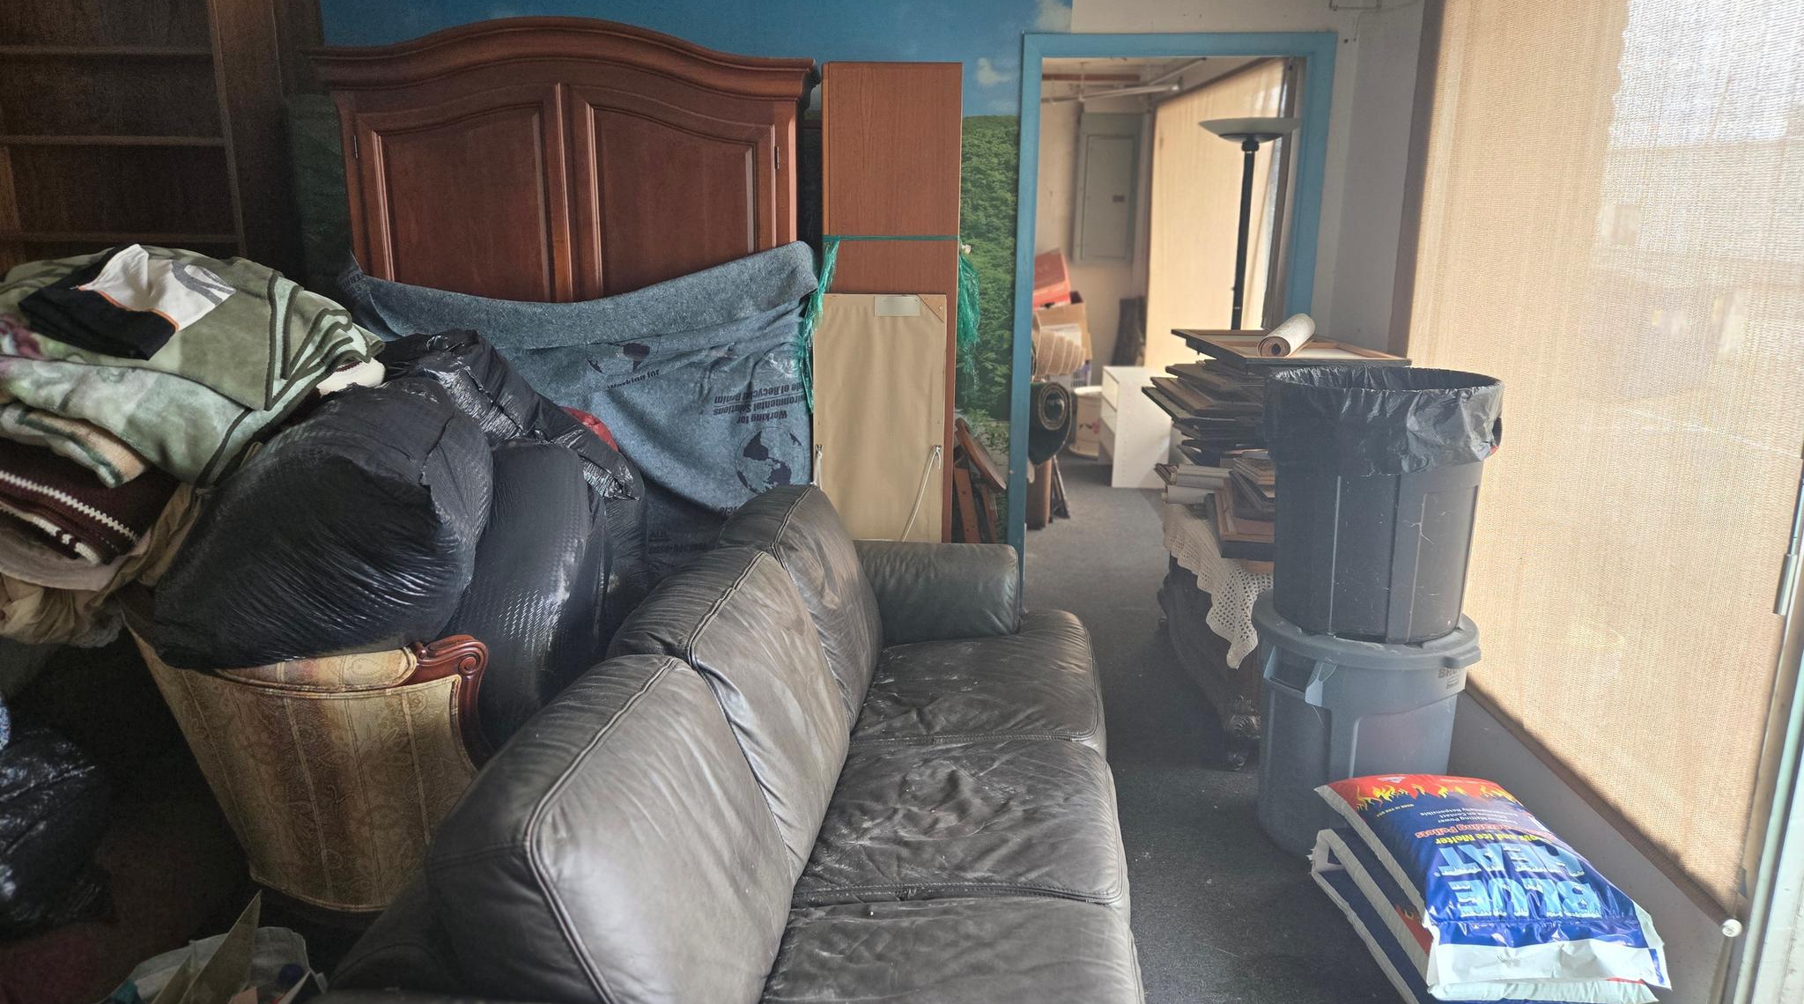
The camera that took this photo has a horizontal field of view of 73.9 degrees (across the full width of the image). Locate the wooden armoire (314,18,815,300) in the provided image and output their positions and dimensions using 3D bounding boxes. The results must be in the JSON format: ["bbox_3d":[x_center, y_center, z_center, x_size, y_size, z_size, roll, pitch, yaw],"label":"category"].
[{"bbox_3d":[-0.982,-0.435,3.939,1.440,2.090,0.600,0,15,-1],"label":"wooden armoire"}]

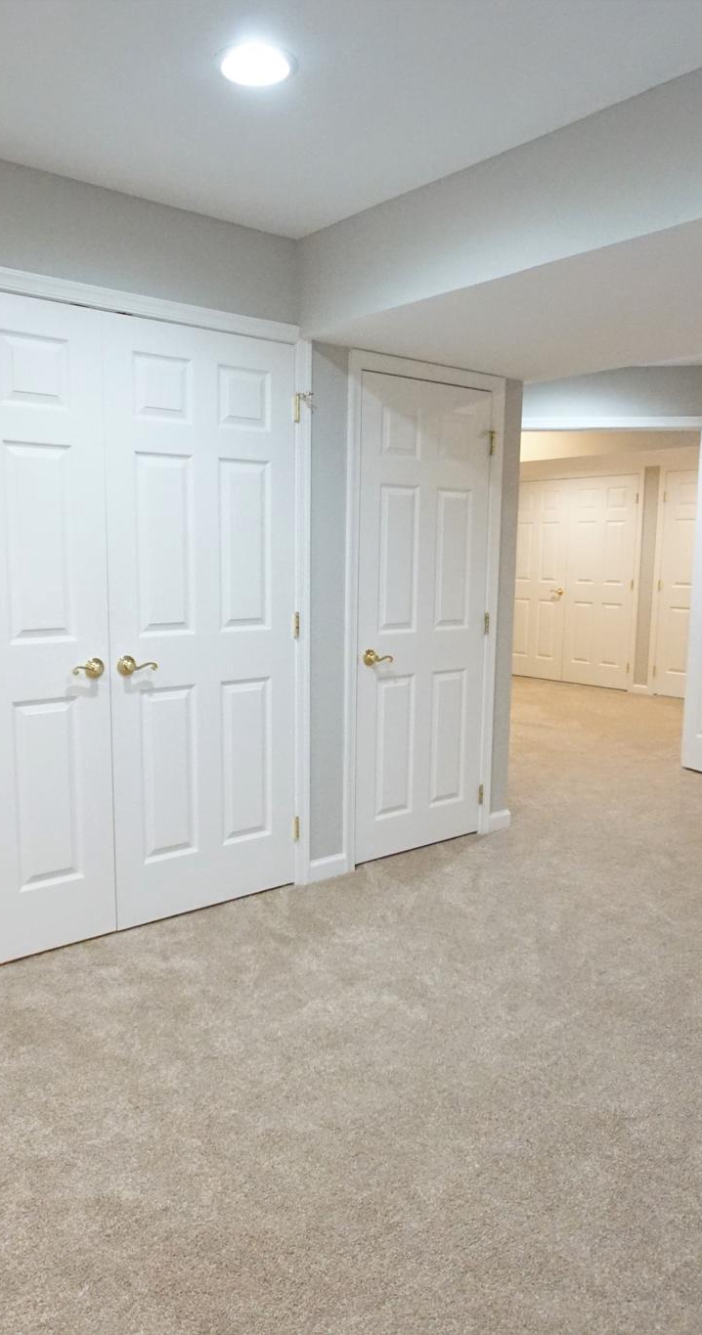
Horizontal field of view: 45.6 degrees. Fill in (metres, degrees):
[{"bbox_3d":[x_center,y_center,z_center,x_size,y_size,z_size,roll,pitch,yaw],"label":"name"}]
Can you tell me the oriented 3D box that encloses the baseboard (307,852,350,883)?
[{"bbox_3d":[-0.101,0.849,3.526,0.199,0.090,0.017,-5,9,-37],"label":"baseboard"}]

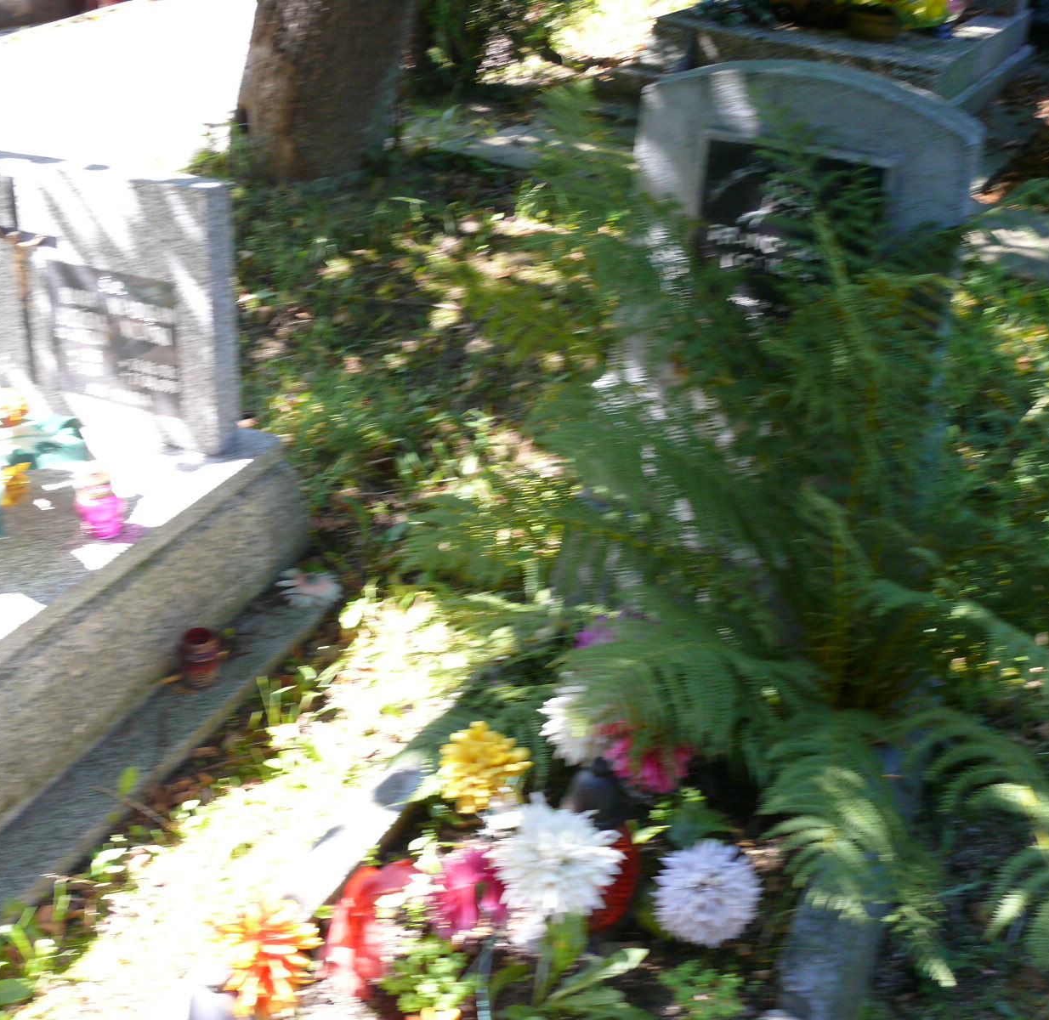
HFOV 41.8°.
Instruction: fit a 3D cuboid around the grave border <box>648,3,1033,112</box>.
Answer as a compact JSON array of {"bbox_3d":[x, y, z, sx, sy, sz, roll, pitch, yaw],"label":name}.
[{"bbox_3d":[1.601,-2.271,6.693,1.334,0.249,2.160,18,32,22],"label":"grave border"}]

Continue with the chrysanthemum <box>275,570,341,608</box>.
[{"bbox_3d":[-0.405,0.147,2.587,0.118,0.038,0.118,18,32,22],"label":"chrysanthemum"}]

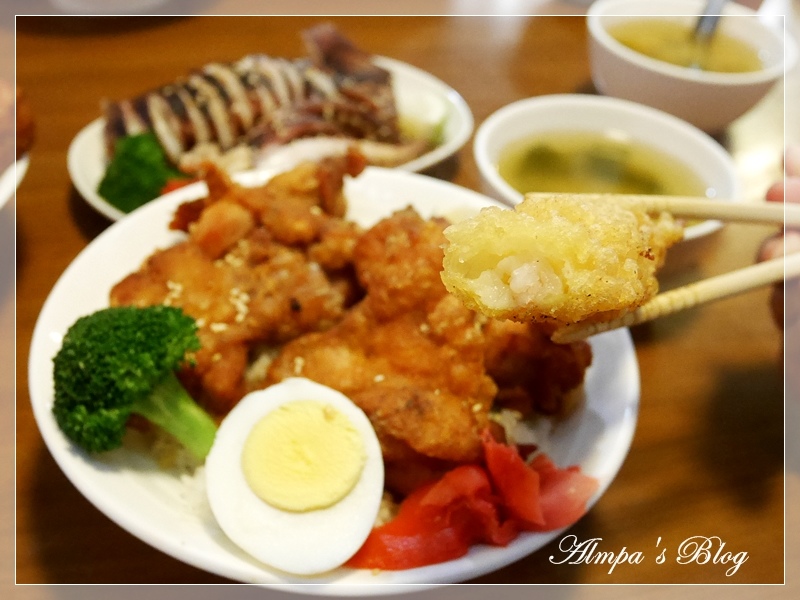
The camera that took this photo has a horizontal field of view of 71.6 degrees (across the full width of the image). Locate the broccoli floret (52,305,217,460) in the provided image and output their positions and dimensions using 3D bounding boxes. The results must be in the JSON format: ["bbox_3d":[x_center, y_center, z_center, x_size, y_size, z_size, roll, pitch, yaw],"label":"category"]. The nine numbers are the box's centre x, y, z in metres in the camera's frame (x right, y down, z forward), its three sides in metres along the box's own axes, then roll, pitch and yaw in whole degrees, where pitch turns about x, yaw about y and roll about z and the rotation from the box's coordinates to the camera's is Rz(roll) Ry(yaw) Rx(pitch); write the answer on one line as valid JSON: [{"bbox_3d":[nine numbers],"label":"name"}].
[{"bbox_3d":[-0.084,0.026,0.174,0.058,0.044,0.052,32,79,11],"label":"broccoli floret"}]

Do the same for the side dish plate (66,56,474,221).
[{"bbox_3d":[-0.069,-0.092,0.332,0.228,0.031,0.160,-18,51,-18],"label":"side dish plate"}]

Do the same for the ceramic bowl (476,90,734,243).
[{"bbox_3d":[0.093,-0.048,0.279,0.121,0.055,0.121,1,47,-1],"label":"ceramic bowl"}]

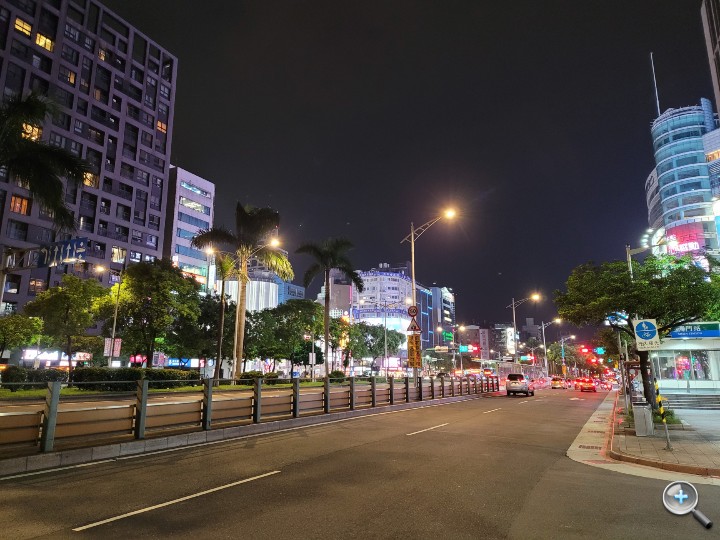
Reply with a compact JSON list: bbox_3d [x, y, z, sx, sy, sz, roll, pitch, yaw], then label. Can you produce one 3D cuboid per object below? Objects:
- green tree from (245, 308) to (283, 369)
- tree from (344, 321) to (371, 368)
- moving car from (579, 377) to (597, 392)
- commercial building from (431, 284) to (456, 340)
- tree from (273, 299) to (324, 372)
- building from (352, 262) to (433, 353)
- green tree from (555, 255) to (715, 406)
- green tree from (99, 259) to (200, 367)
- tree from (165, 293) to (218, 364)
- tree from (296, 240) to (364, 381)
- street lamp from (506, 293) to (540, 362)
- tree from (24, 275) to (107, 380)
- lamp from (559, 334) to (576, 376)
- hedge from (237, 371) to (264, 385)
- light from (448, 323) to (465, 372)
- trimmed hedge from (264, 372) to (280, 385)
[{"bbox_3d":[-10.949,8.852,62.816,4.600,8.570,4.600,0,-11,0],"label":"green tree"},{"bbox_3d":[-0.296,12.240,80.837,4.100,8.780,4.100,0,-11,0],"label":"tree"},{"bbox_3d":[24.592,12.277,58.143,1.780,1.500,4.500,-5,-12,24],"label":"moving car"},{"bbox_3d":[34.421,30.713,254.224,15.000,40.502,24.000,-5,-12,24],"label":"commercial building"},{"bbox_3d":[-7.912,9.002,69.576,6.300,10.766,6.300,0,-11,0],"label":"tree"},{"bbox_3d":[13.335,21.902,212.978,20.000,41.180,34.000,-5,-12,24],"label":"building"},{"bbox_3d":[8.179,2.028,16.113,4.200,4.980,4.400,-5,-12,24],"label":"green tree"},{"bbox_3d":[-16.945,4.094,43.534,7.300,10.279,7.800,-5,-12,24],"label":"green tree"},{"bbox_3d":[-16.737,6.723,53.717,5.600,9.077,5.600,-5,-12,24],"label":"tree"},{"bbox_3d":[-3.436,4.587,62.088,7.400,16.660,7.400,0,-11,0],"label":"tree"},{"bbox_3d":[17.848,7.823,59.072,3.200,10.060,0.450,-5,-12,24],"label":"street lamp"},{"bbox_3d":[-22.175,4.746,41.822,5.800,8.620,5.800,-5,-12,24],"label":"tree"},{"bbox_3d":[50.751,21.875,132.270,3.600,11.166,0.500,-5,-12,24],"label":"lamp"},{"bbox_3d":[-8.559,8.508,42.660,1.400,1.050,1.700,-5,-12,24],"label":"hedge"},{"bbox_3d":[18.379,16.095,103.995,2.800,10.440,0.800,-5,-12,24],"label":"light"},{"bbox_3d":[-8.217,10.265,50.608,0.950,1.140,1.250,-5,-12,24],"label":"trimmed hedge"}]

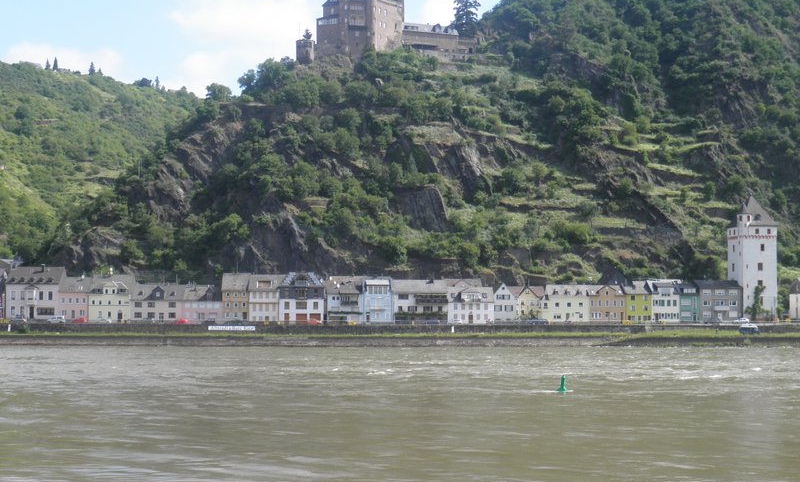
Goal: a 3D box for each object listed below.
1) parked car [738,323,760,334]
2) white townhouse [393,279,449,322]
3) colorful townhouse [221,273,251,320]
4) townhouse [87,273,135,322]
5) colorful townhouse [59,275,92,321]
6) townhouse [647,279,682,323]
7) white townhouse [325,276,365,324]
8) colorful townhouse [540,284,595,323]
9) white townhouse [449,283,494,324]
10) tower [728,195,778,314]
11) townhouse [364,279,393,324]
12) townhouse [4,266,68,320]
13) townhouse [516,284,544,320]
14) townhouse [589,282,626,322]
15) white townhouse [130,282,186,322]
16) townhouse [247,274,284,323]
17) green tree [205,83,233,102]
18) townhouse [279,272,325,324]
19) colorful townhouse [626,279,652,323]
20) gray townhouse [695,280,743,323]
[{"bbox_3d":[82.165,20.652,321.342,4.900,2.413,1.900,0,-3,0],"label":"parked car"},{"bbox_3d":[5.240,15.560,349.950,13.790,11.200,10.500,0,-3,0],"label":"white townhouse"},{"bbox_3d":[-41.345,14.528,347.746,7.256,12.482,10.000,0,-3,0],"label":"colorful townhouse"},{"bbox_3d":[-73.190,14.750,349.990,11.010,12.060,10.500,0,-3,0],"label":"townhouse"},{"bbox_3d":[-82.340,15.000,349.730,7.490,11.540,10.000,0,-3,0],"label":"colorful townhouse"},{"bbox_3d":[66.856,15.508,347.689,7.456,10.871,10.000,0,-3,0],"label":"townhouse"},{"bbox_3d":[-13.930,15.160,349.720,8.930,12.120,10.000,0,-3,0],"label":"white townhouse"},{"bbox_3d":[42.240,16.210,349.660,11.510,9.610,10.000,0,-3,0],"label":"colorful townhouse"},{"bbox_3d":[17.953,16.296,347.642,11.850,9.643,10.000,0,-3,0],"label":"white townhouse"},{"bbox_3d":[91.854,4.466,353.345,9.800,32.373,9.800,1,-3,-10],"label":"tower"},{"bbox_3d":[-5.461,15.200,347.707,7.707,11.787,10.000,0,-3,0],"label":"townhouse"},{"bbox_3d":[-92.162,13.657,348.298,14.112,13.784,11.000,0,-3,0],"label":"townhouse"},{"bbox_3d":[33.150,16.120,351.660,6.360,9.530,10.000,0,-3,0],"label":"townhouse"},{"bbox_3d":[52.510,16.240,349.650,9.060,9.660,10.000,0,-3,0],"label":"townhouse"},{"bbox_3d":[-60.956,15.776,347.673,13.483,10.132,10.000,0,-3,0],"label":"white townhouse"},{"bbox_3d":[-33.962,14.718,347.735,7.959,12.352,10.000,0,-3,0],"label":"townhouse"},{"bbox_3d":[-71.154,-57.998,534.314,10.300,7.506,9.800,0,-3,0],"label":"green tree"},{"bbox_3d":[-24.840,14.720,350.000,11.210,13.030,10.500,0,-3,0],"label":"townhouse"},{"bbox_3d":[60.360,15.770,349.680,6.330,10.760,10.000,0,-3,0],"label":"colorful townhouse"},{"bbox_3d":[81.140,15.570,349.690,10.750,10.890,10.000,0,-3,0],"label":"gray townhouse"}]

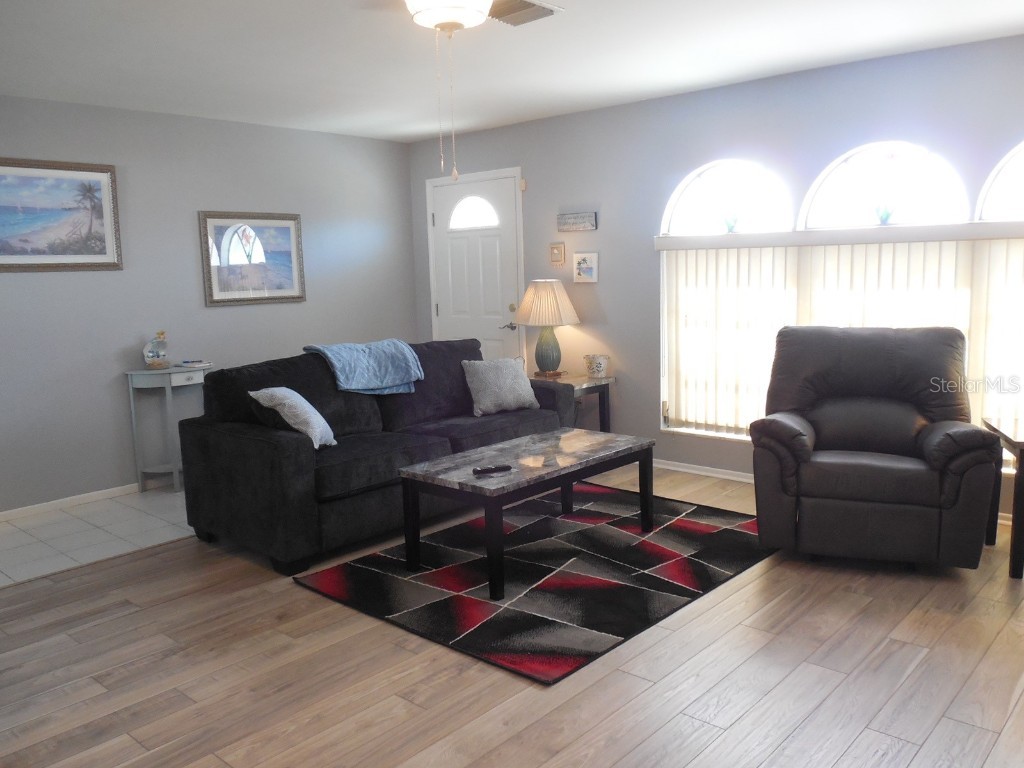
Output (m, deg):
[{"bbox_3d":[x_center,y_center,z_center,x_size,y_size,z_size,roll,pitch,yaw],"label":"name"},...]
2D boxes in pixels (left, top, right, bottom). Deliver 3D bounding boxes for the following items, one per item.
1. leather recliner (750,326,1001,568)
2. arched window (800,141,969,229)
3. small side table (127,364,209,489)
[{"bbox_3d":[1.755,0.259,4.119,1.040,1.030,0.920,2,9,21],"label":"leather recliner"},{"bbox_3d":[2.026,-1.088,4.534,0.912,0.455,0.100,6,11,42],"label":"arched window"},{"bbox_3d":[-2.147,0.290,5.458,0.290,0.790,0.600,6,11,42],"label":"small side table"}]

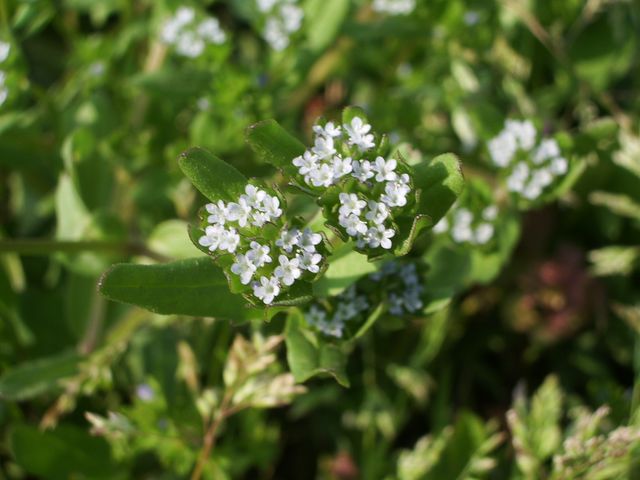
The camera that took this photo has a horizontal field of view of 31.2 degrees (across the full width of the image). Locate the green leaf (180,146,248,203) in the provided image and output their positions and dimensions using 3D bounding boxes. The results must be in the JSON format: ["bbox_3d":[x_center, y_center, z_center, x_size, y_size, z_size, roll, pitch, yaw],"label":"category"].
[{"bbox_3d":[-0.012,-0.007,0.136,0.011,0.003,0.005,33,55,27],"label":"green leaf"}]

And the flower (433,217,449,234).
[{"bbox_3d":[0.018,-0.002,0.175,0.002,0.001,0.002,0,47,0],"label":"flower"}]

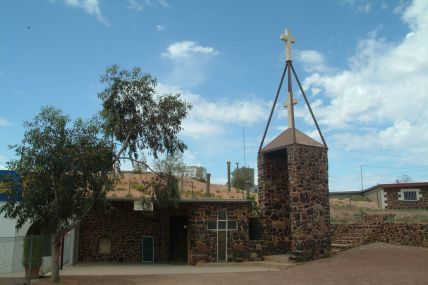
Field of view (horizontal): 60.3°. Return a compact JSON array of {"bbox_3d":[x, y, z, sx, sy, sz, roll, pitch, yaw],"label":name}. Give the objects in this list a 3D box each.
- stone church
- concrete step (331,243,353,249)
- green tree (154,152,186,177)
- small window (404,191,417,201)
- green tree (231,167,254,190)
[{"bbox_3d":[-0.158,-0.212,19.473,11.500,11.900,5.300,1,-11,-4],"label":"stone church"},{"bbox_3d":[6.517,5.280,18.829,1.200,0.230,0.380,-2,-12,10],"label":"concrete step"},{"bbox_3d":[-5.712,2.889,48.378,3.900,3.000,3.600,0,-11,0],"label":"green tree"},{"bbox_3d":[19.561,5.306,36.673,1.200,0.950,0.150,-2,-11,8],"label":"small window"},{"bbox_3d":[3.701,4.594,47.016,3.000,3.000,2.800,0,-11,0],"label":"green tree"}]

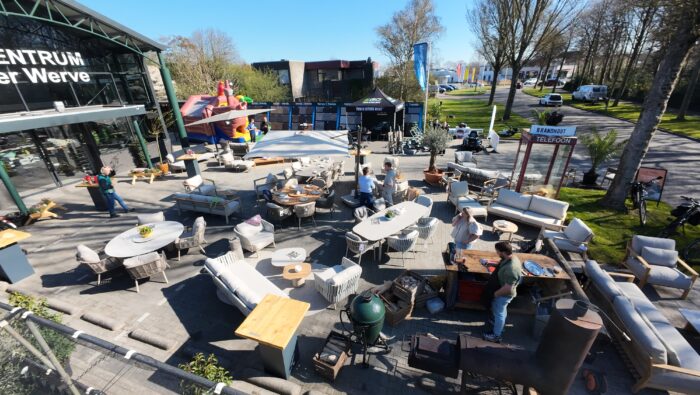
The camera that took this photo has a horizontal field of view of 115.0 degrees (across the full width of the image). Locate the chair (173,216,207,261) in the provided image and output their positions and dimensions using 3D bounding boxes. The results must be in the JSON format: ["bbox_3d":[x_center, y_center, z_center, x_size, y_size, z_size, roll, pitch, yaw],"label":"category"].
[{"bbox_3d":[-4.556,1.155,6.446,0.640,0.870,0.620,-12,26,-24],"label":"chair"}]

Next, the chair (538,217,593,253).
[{"bbox_3d":[5.317,1.009,5.607,0.750,0.780,0.740,8,26,18],"label":"chair"}]

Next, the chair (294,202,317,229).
[{"bbox_3d":[-1.363,0.450,7.008,0.600,0.800,0.600,-15,28,-27],"label":"chair"}]

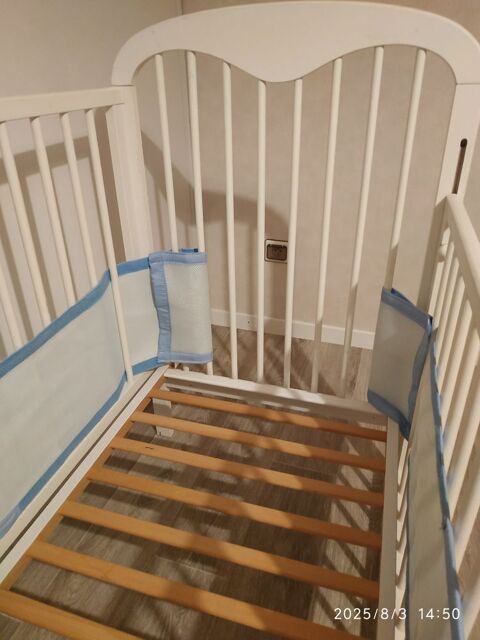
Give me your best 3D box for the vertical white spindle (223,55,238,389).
[{"bbox_3d":[-0.018,-0.155,0.969,0.015,0.702,0.015,7,28,16],"label":"vertical white spindle"}]

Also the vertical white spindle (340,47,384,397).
[{"bbox_3d":[0.237,-0.130,0.894,0.015,0.719,0.015,7,28,16],"label":"vertical white spindle"}]

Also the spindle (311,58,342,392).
[{"bbox_3d":[0.173,-0.131,0.915,0.015,0.703,0.015,7,28,16],"label":"spindle"}]

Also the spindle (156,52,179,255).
[{"bbox_3d":[-0.146,-0.177,1.001,0.015,0.718,0.015,7,28,16],"label":"spindle"}]

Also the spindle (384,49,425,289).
[{"bbox_3d":[0.301,-0.120,0.877,0.015,0.714,0.015,7,28,16],"label":"spindle"}]

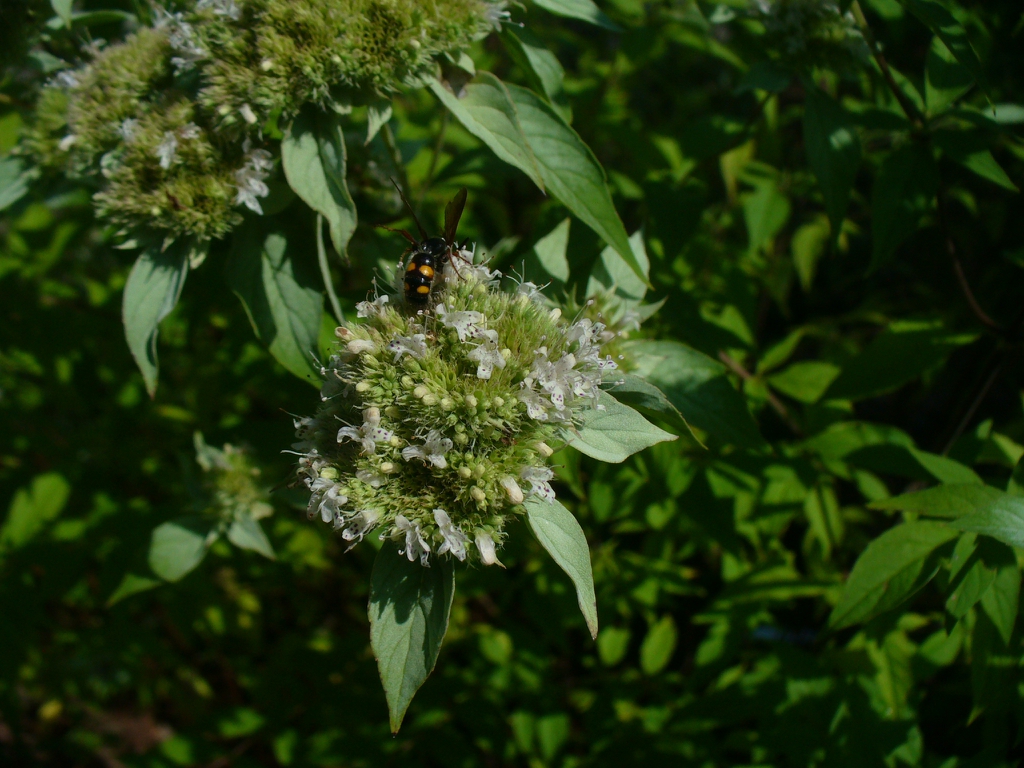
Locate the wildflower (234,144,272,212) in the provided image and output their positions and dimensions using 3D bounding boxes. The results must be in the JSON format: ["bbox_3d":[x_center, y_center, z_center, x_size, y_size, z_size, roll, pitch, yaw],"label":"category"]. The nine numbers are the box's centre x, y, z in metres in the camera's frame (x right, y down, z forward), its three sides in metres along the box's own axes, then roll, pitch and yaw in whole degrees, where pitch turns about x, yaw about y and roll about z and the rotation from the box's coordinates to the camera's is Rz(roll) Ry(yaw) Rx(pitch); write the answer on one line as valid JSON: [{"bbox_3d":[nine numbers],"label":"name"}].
[{"bbox_3d":[-0.045,-0.036,0.192,0.006,0.011,0.006,-14,39,-18],"label":"wildflower"}]

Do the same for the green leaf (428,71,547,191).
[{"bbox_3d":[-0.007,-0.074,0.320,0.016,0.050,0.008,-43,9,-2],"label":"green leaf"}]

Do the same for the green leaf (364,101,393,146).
[{"bbox_3d":[-0.023,-0.045,0.190,0.005,0.003,0.011,24,74,7],"label":"green leaf"}]

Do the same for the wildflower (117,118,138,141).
[{"bbox_3d":[-0.070,-0.046,0.200,0.004,0.004,0.004,3,37,5],"label":"wildflower"}]

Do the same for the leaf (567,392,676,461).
[{"bbox_3d":[0.016,0.006,0.157,0.018,0.004,0.012,13,52,3],"label":"leaf"}]

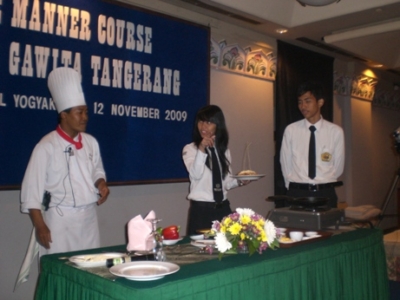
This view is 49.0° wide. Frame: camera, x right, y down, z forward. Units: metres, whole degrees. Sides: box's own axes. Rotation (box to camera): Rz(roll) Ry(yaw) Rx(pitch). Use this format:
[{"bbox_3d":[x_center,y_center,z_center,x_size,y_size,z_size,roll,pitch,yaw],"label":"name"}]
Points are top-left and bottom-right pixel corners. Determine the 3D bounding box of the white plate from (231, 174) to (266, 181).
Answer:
[{"bbox_3d":[0.326,0.184,2.950,0.237,0.028,0.237,-1,-1,0],"label":"white plate"}]

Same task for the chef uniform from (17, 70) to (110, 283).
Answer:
[{"bbox_3d":[-0.840,0.300,2.700,0.520,1.600,0.360,1,-1,-41],"label":"chef uniform"}]

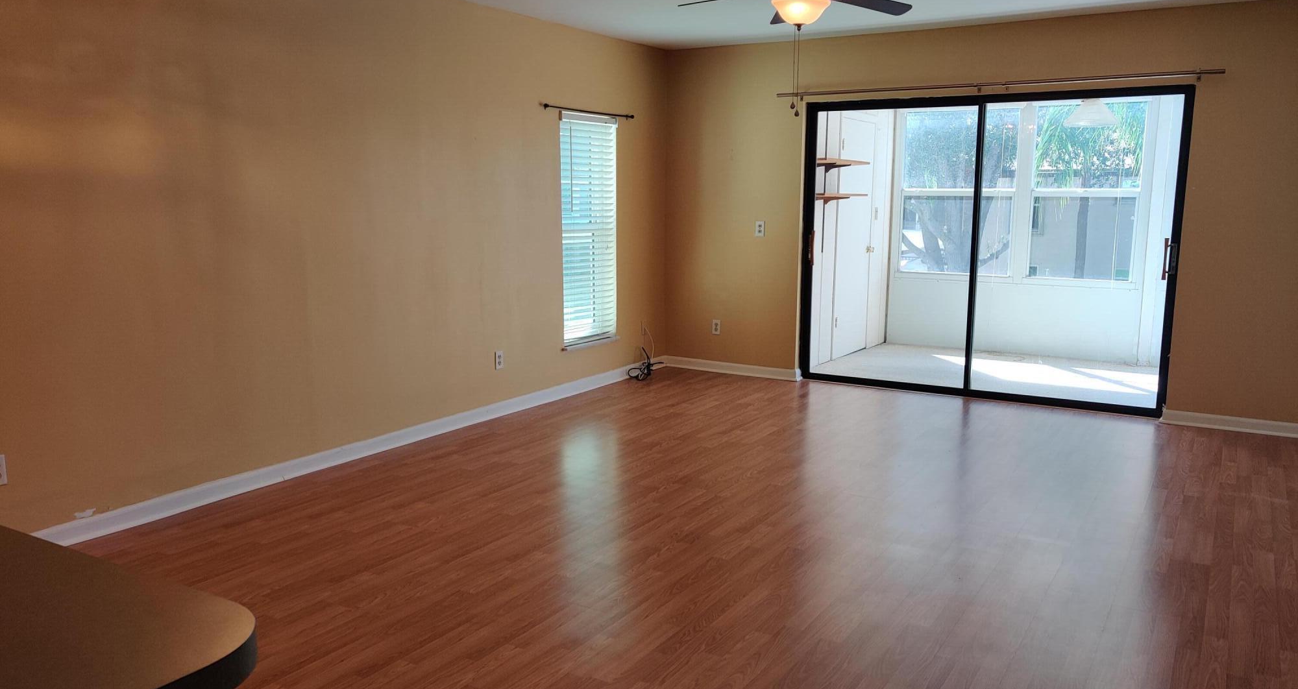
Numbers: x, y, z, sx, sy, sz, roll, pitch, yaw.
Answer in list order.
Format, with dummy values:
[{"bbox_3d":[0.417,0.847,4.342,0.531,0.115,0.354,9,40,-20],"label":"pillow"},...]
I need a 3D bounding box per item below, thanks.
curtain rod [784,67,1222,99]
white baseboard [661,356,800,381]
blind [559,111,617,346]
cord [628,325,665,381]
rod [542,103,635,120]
[{"bbox_3d":[2.095,-1.647,6.485,2.800,0.060,0.090,6,10,33],"label":"curtain rod"},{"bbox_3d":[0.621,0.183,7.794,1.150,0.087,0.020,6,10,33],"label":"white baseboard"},{"bbox_3d":[-0.425,-0.794,7.004,0.070,1.555,0.680,5,10,30],"label":"blind"},{"bbox_3d":[-0.018,0.052,7.662,0.170,0.380,0.440,5,10,30],"label":"cord"},{"bbox_3d":[-0.389,-1.567,6.833,0.080,0.050,1.080,5,10,30],"label":"rod"}]

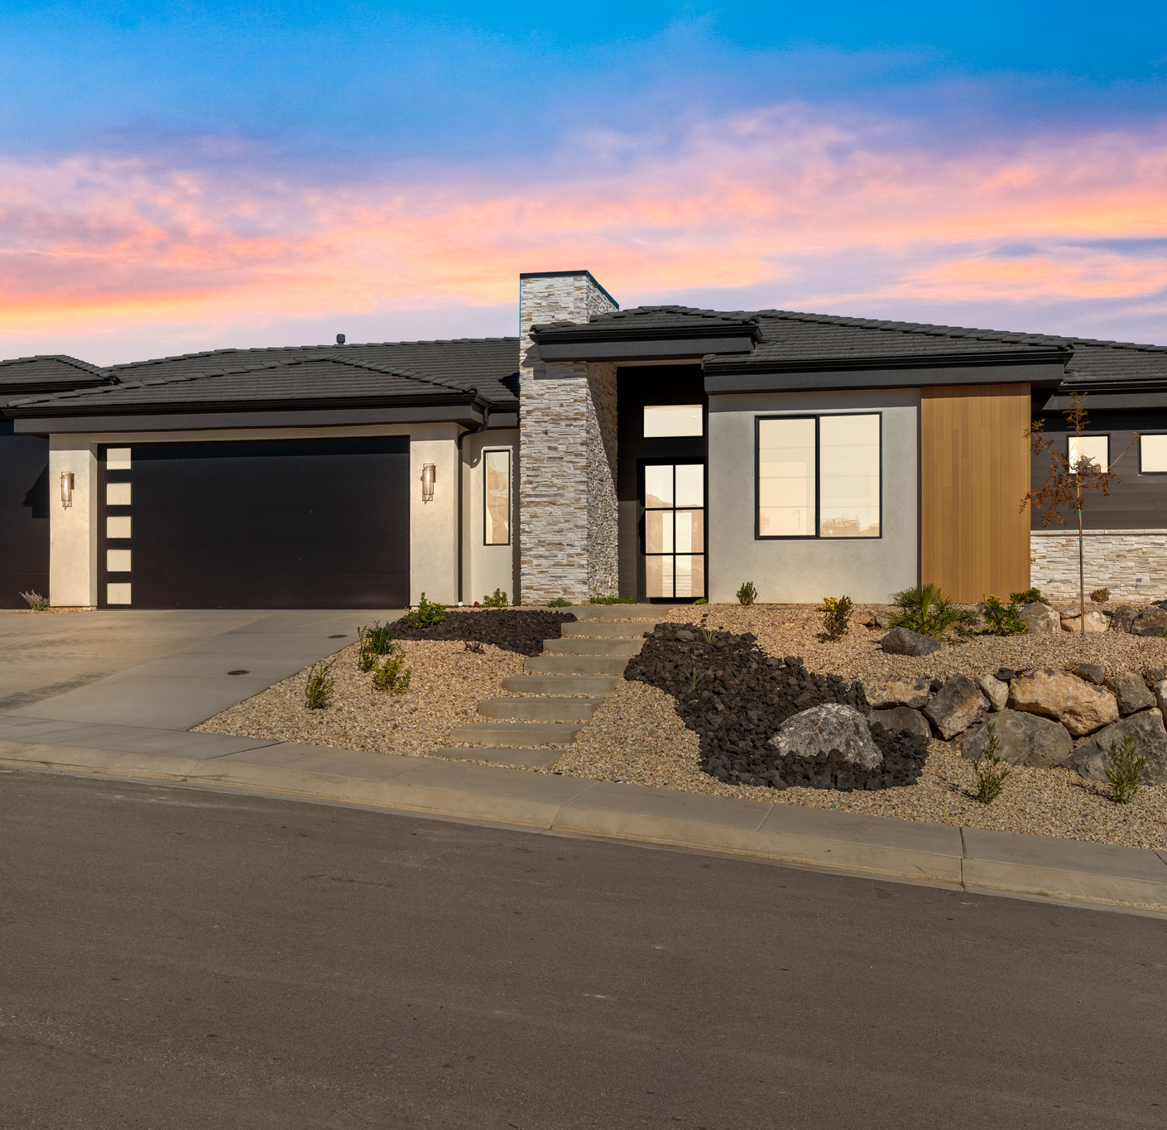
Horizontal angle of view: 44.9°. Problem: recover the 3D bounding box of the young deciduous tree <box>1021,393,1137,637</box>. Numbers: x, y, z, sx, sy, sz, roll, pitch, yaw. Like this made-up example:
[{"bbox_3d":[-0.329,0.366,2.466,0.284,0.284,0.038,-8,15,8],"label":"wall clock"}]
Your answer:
[{"bbox_3d":[5.969,-0.606,17.000,1.403,2.934,1.200,0,0,14],"label":"young deciduous tree"}]

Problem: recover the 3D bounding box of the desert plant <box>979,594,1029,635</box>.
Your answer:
[{"bbox_3d":[5.074,0.601,17.100,0.577,0.497,0.520,0,0,14],"label":"desert plant"}]

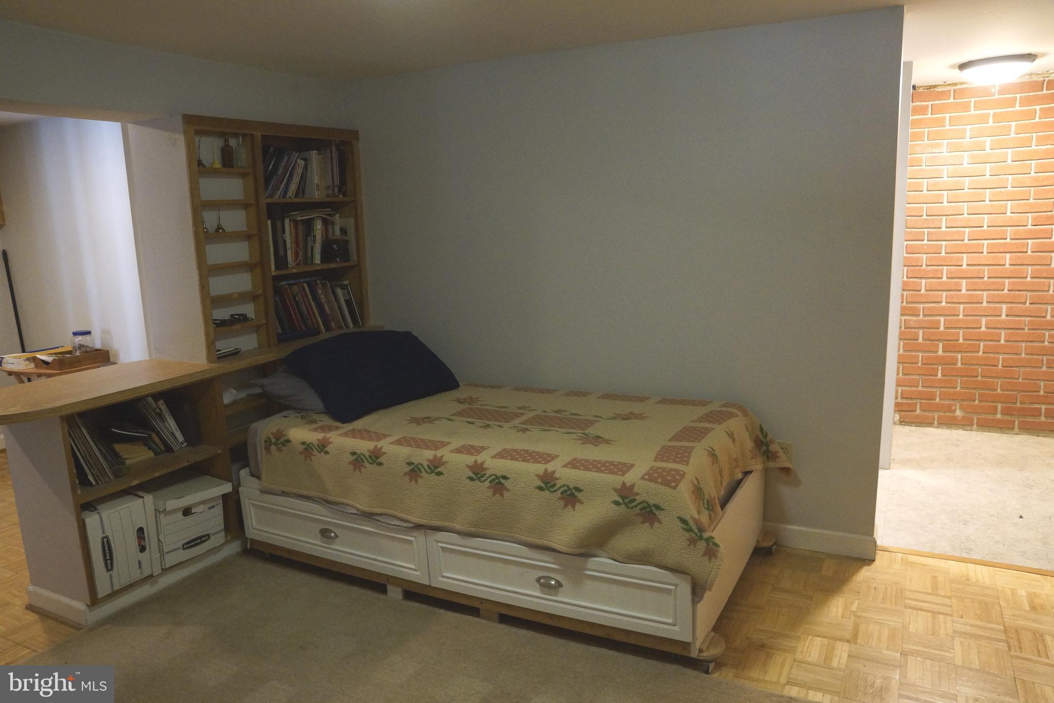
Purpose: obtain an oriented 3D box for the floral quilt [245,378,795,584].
[{"bbox_3d":[-0.069,0.428,2.939,2.000,0.340,1.010,3,12,26],"label":"floral quilt"}]

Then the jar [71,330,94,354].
[{"bbox_3d":[-2.805,-0.044,4.437,0.128,0.165,0.128,-2,11,0],"label":"jar"}]

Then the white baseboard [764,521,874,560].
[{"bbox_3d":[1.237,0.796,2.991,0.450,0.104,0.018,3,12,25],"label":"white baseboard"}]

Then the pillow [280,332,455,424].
[{"bbox_3d":[-0.692,0.099,3.267,0.440,0.155,0.680,49,35,19],"label":"pillow"}]

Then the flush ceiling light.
[{"bbox_3d":[2.273,-1.370,3.391,0.315,0.095,0.315,3,12,26],"label":"flush ceiling light"}]

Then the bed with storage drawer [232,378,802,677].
[{"bbox_3d":[-0.105,0.571,3.005,2.050,0.645,1.000,3,12,26],"label":"bed with storage drawer"}]

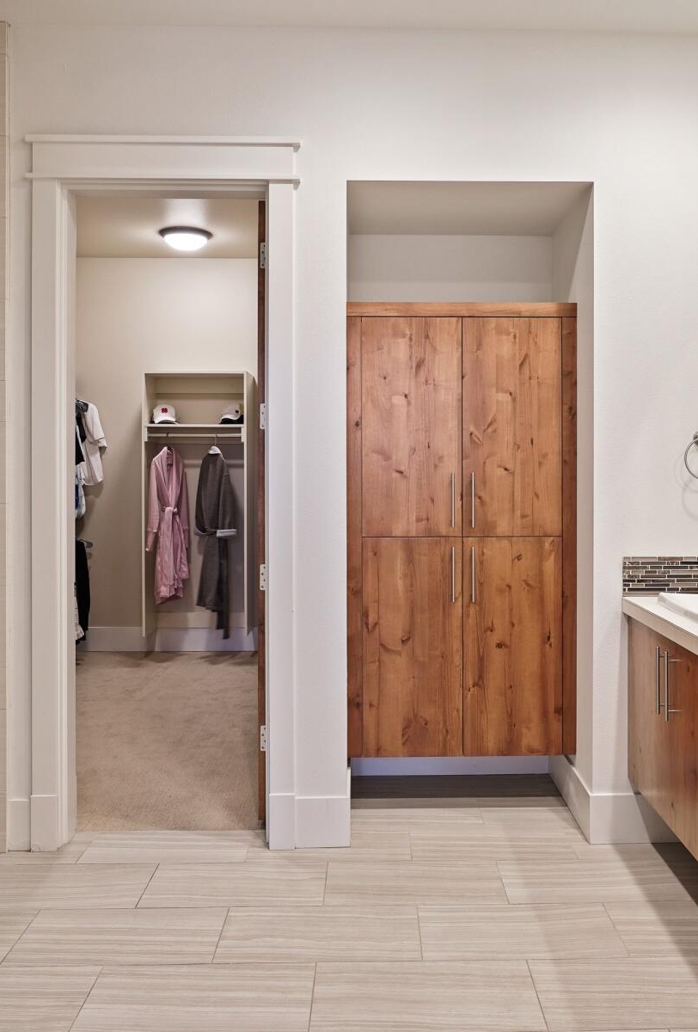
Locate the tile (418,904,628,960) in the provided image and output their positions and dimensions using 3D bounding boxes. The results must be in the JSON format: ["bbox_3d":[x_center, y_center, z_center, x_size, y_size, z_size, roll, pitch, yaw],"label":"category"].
[{"bbox_3d":[0.545,1.338,2.347,0.635,0.015,0.285,0,4,1],"label":"tile"}]

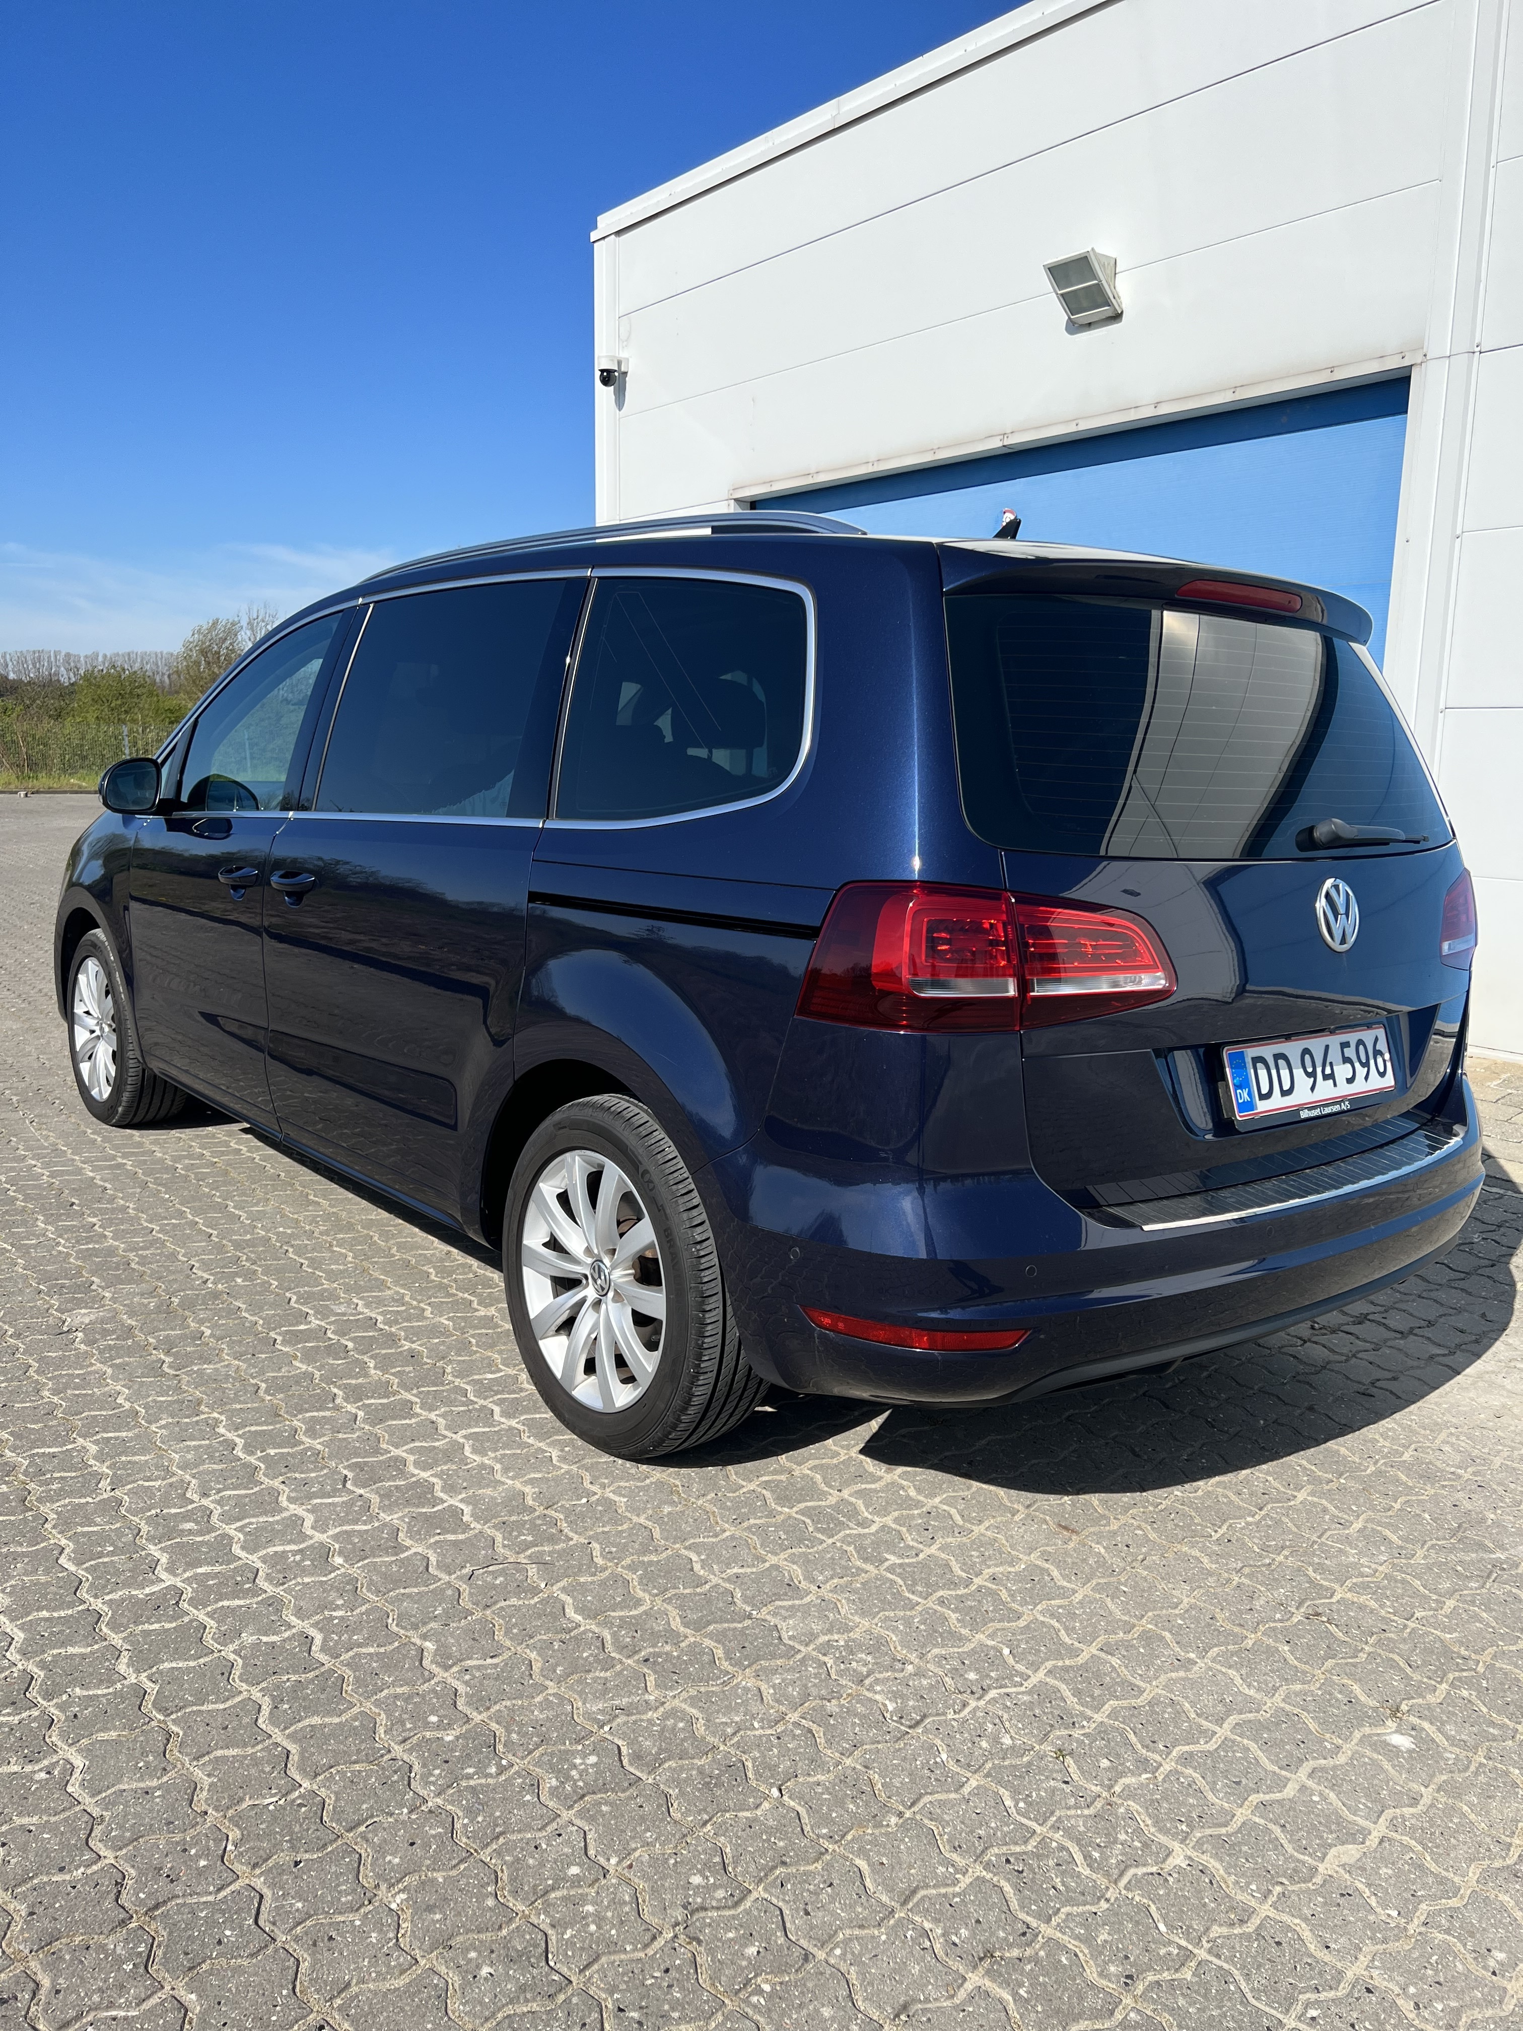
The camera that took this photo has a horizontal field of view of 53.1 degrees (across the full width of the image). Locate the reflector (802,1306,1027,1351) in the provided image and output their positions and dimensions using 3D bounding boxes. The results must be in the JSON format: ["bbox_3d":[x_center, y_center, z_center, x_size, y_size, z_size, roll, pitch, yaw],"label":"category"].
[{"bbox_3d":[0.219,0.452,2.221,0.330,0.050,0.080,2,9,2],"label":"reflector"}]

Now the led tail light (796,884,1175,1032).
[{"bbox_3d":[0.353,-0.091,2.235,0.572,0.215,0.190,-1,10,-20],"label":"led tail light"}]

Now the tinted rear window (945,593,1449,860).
[{"bbox_3d":[0.816,-0.478,2.695,1.420,0.450,0.080,-6,-12,-40],"label":"tinted rear window"}]

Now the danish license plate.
[{"bbox_3d":[0.947,0.094,2.607,0.504,0.120,0.015,-6,-4,-40],"label":"danish license plate"}]

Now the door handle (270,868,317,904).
[{"bbox_3d":[-1.082,-0.305,3.524,0.060,0.055,0.195,-6,12,-40],"label":"door handle"}]

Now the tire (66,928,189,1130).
[{"bbox_3d":[-2.103,0.042,5.026,0.225,0.650,0.650,-6,12,-40],"label":"tire"}]

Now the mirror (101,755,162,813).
[{"bbox_3d":[-1.702,-0.619,4.110,0.120,0.150,0.170,10,12,39],"label":"mirror"}]

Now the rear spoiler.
[{"bbox_3d":[0.782,-0.741,2.704,1.290,0.125,0.280,-6,12,-40],"label":"rear spoiler"}]

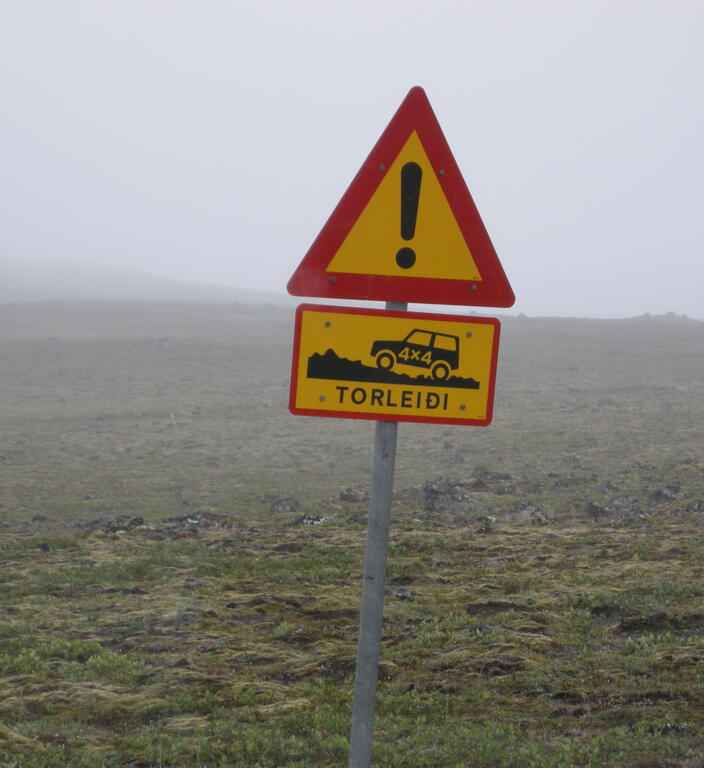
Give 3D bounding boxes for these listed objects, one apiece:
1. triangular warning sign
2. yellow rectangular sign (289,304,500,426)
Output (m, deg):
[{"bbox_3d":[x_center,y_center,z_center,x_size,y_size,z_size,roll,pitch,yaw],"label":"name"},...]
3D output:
[{"bbox_3d":[0.162,-0.527,10.095,0.684,0.598,0.020,3,3,-21],"label":"triangular warning sign"},{"bbox_3d":[0.121,-0.050,10.117,0.609,0.305,0.020,4,3,-21],"label":"yellow rectangular sign"}]

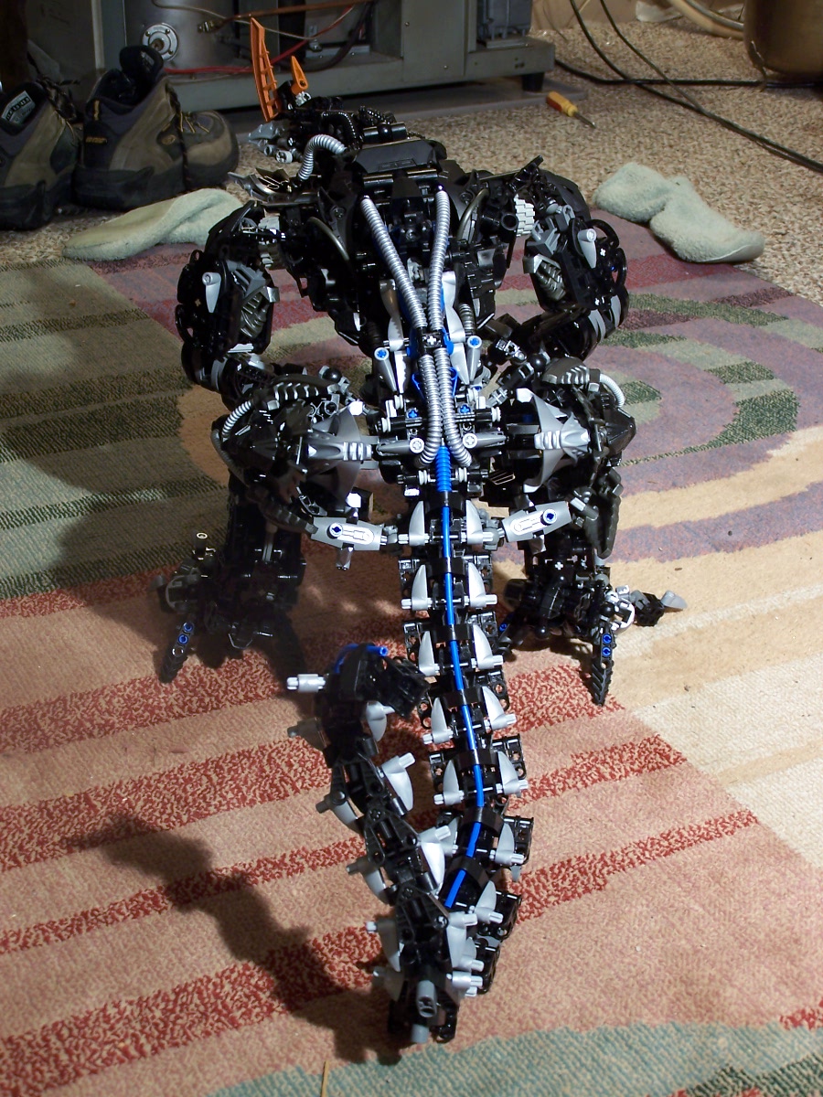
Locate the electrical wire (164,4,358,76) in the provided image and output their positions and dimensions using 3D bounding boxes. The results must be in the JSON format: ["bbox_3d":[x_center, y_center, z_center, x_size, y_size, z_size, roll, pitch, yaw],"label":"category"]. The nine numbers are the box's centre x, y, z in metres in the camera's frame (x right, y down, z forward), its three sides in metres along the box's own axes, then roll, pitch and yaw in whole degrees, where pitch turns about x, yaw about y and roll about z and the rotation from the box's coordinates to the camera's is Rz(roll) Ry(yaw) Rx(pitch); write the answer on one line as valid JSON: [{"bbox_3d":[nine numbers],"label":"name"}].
[{"bbox_3d":[-0.202,-0.699,2.555,0.315,0.062,0.045,-19,31,-36],"label":"electrical wire"}]

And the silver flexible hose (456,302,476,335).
[{"bbox_3d":[0.031,-0.128,1.050,0.008,0.009,0.020,-23,46,10],"label":"silver flexible hose"}]

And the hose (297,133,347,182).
[{"bbox_3d":[-0.055,-0.241,1.155,0.032,0.030,0.026,0,24,0],"label":"hose"}]

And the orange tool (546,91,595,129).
[{"bbox_3d":[0.223,-0.609,2.607,0.020,0.020,0.183,-7,25,-14],"label":"orange tool"}]

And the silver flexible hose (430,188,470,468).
[{"bbox_3d":[0.020,-0.119,0.956,0.023,0.152,0.026,0,-15,0],"label":"silver flexible hose"}]

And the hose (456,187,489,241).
[{"bbox_3d":[0.033,-0.182,1.020,0.018,0.028,0.016,0,24,0],"label":"hose"}]

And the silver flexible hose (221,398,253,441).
[{"bbox_3d":[-0.092,-0.068,0.985,0.017,0.022,0.014,0,24,0],"label":"silver flexible hose"}]

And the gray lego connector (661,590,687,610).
[{"bbox_3d":[0.161,0.031,1.145,0.018,0.008,0.009,26,31,12],"label":"gray lego connector"}]

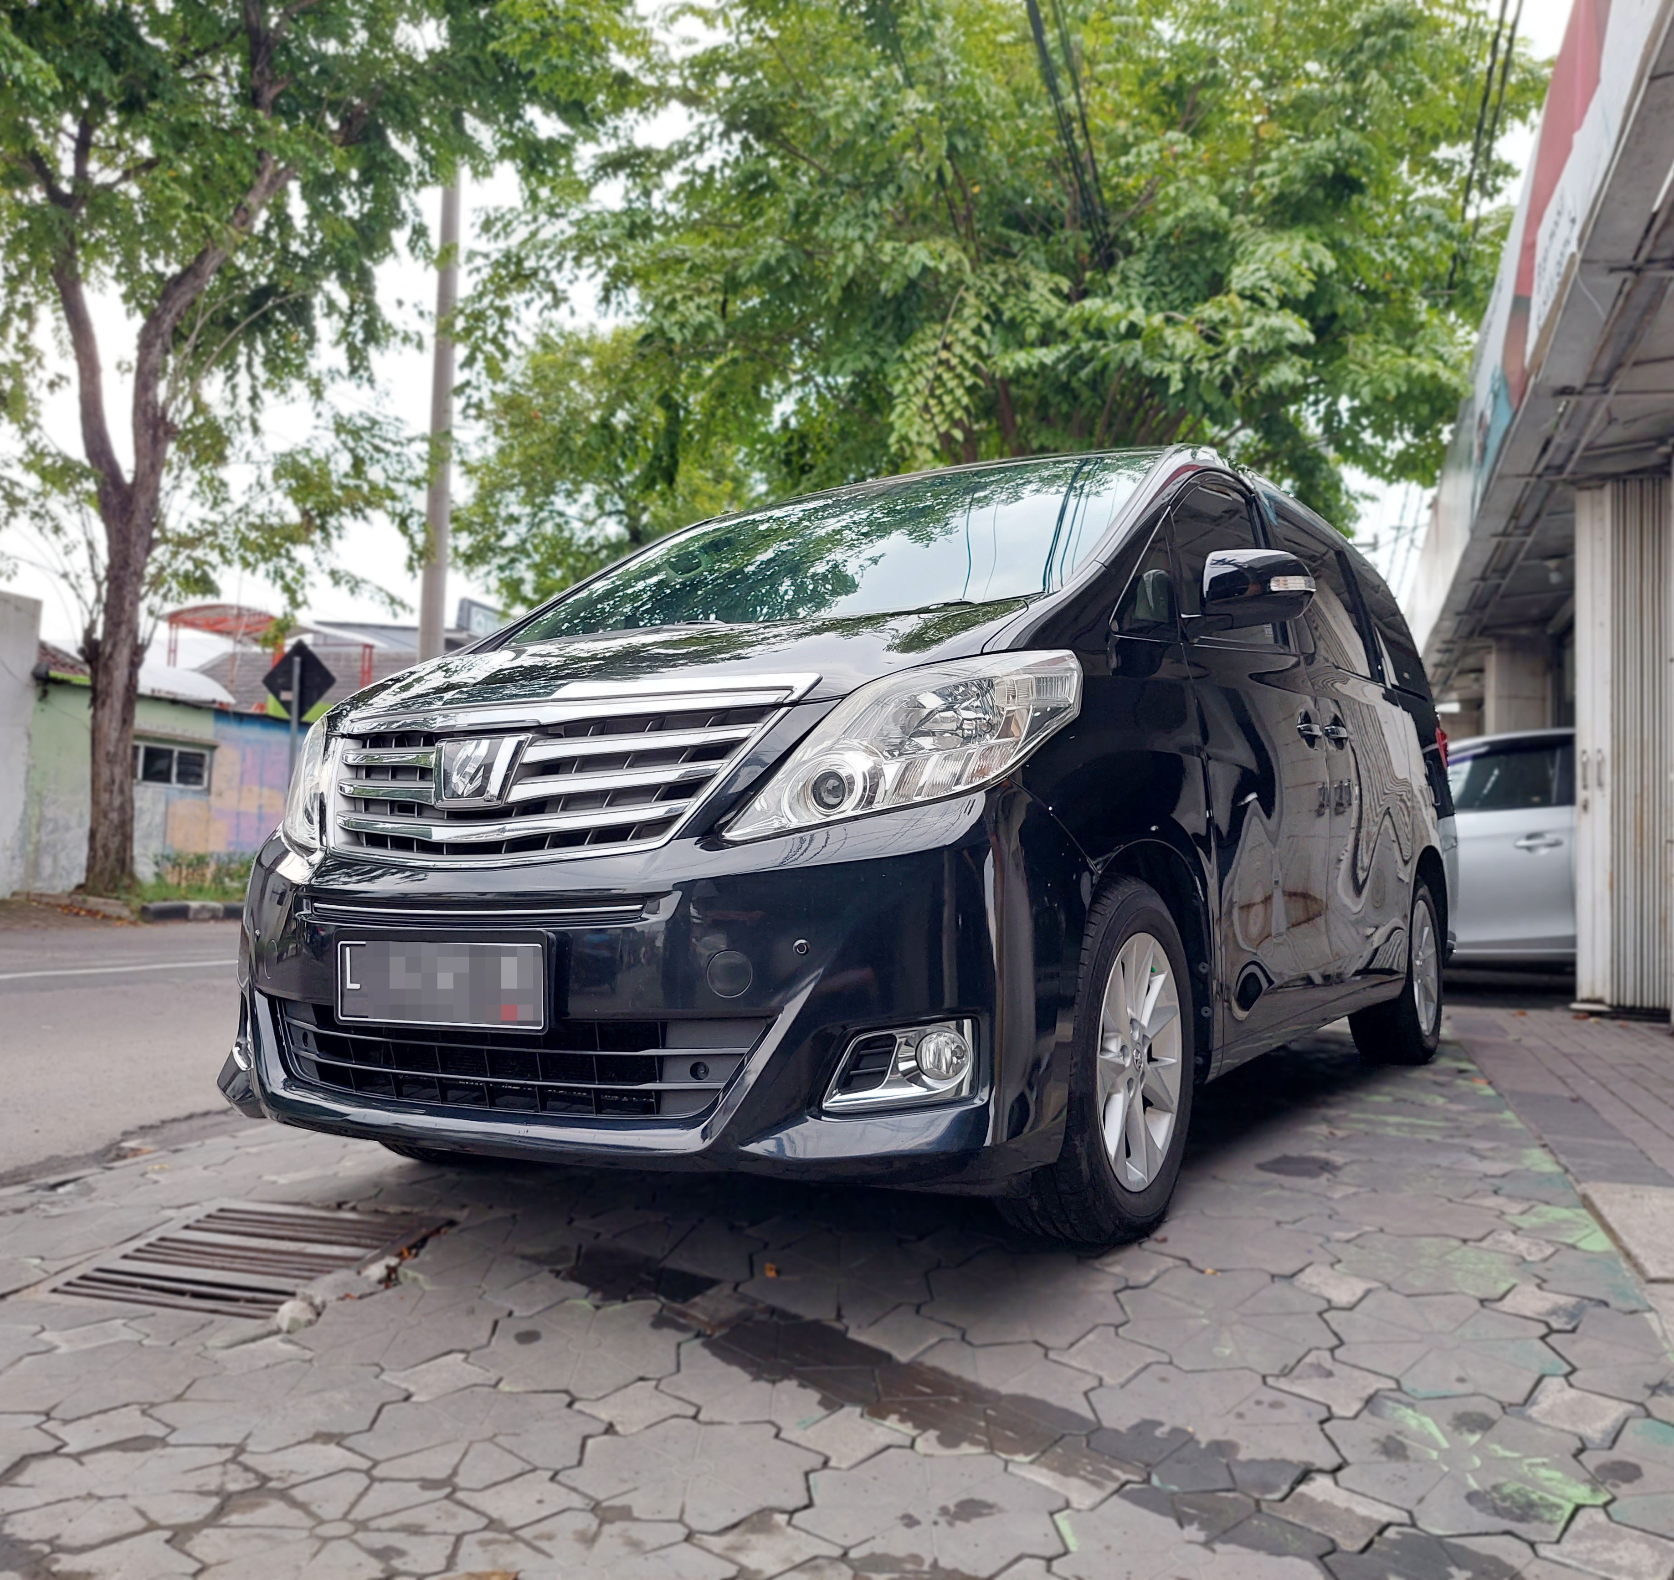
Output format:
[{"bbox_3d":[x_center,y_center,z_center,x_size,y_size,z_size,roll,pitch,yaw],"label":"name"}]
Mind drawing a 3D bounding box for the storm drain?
[{"bbox_3d":[-1.042,0.840,2.605,0.480,0.040,0.600,0,-3,10],"label":"storm drain"}]

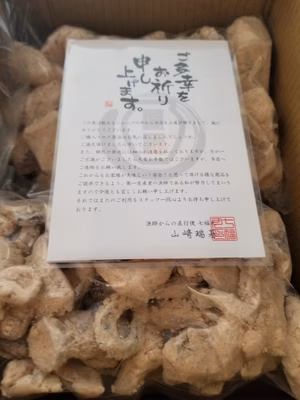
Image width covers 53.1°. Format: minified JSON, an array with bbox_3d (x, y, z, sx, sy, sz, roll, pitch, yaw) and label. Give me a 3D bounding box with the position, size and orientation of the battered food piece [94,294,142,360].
[{"bbox_3d":[-0.022,0.090,0.213,0.035,0.027,0.044,0,68,-1],"label":"battered food piece"}]

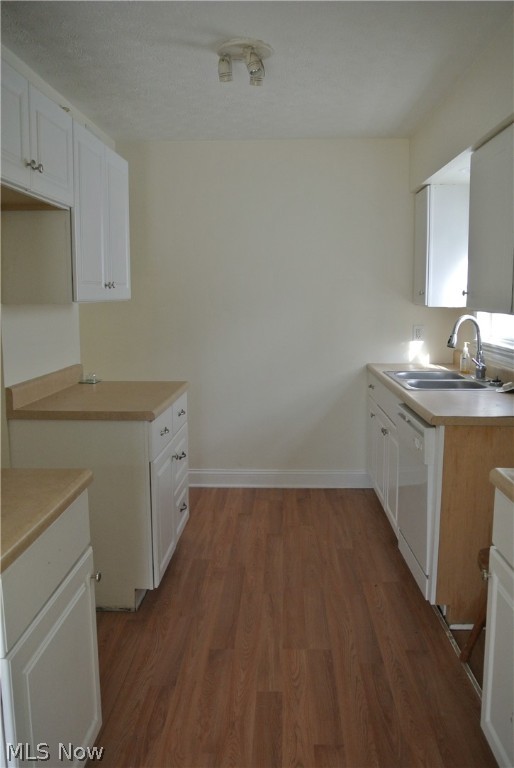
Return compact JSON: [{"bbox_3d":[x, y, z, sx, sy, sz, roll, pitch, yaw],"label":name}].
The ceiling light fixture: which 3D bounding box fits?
[{"bbox_3d":[-0.051,-1.376,2.793,0.235,0.153,0.238,0,8,3],"label":"ceiling light fixture"}]

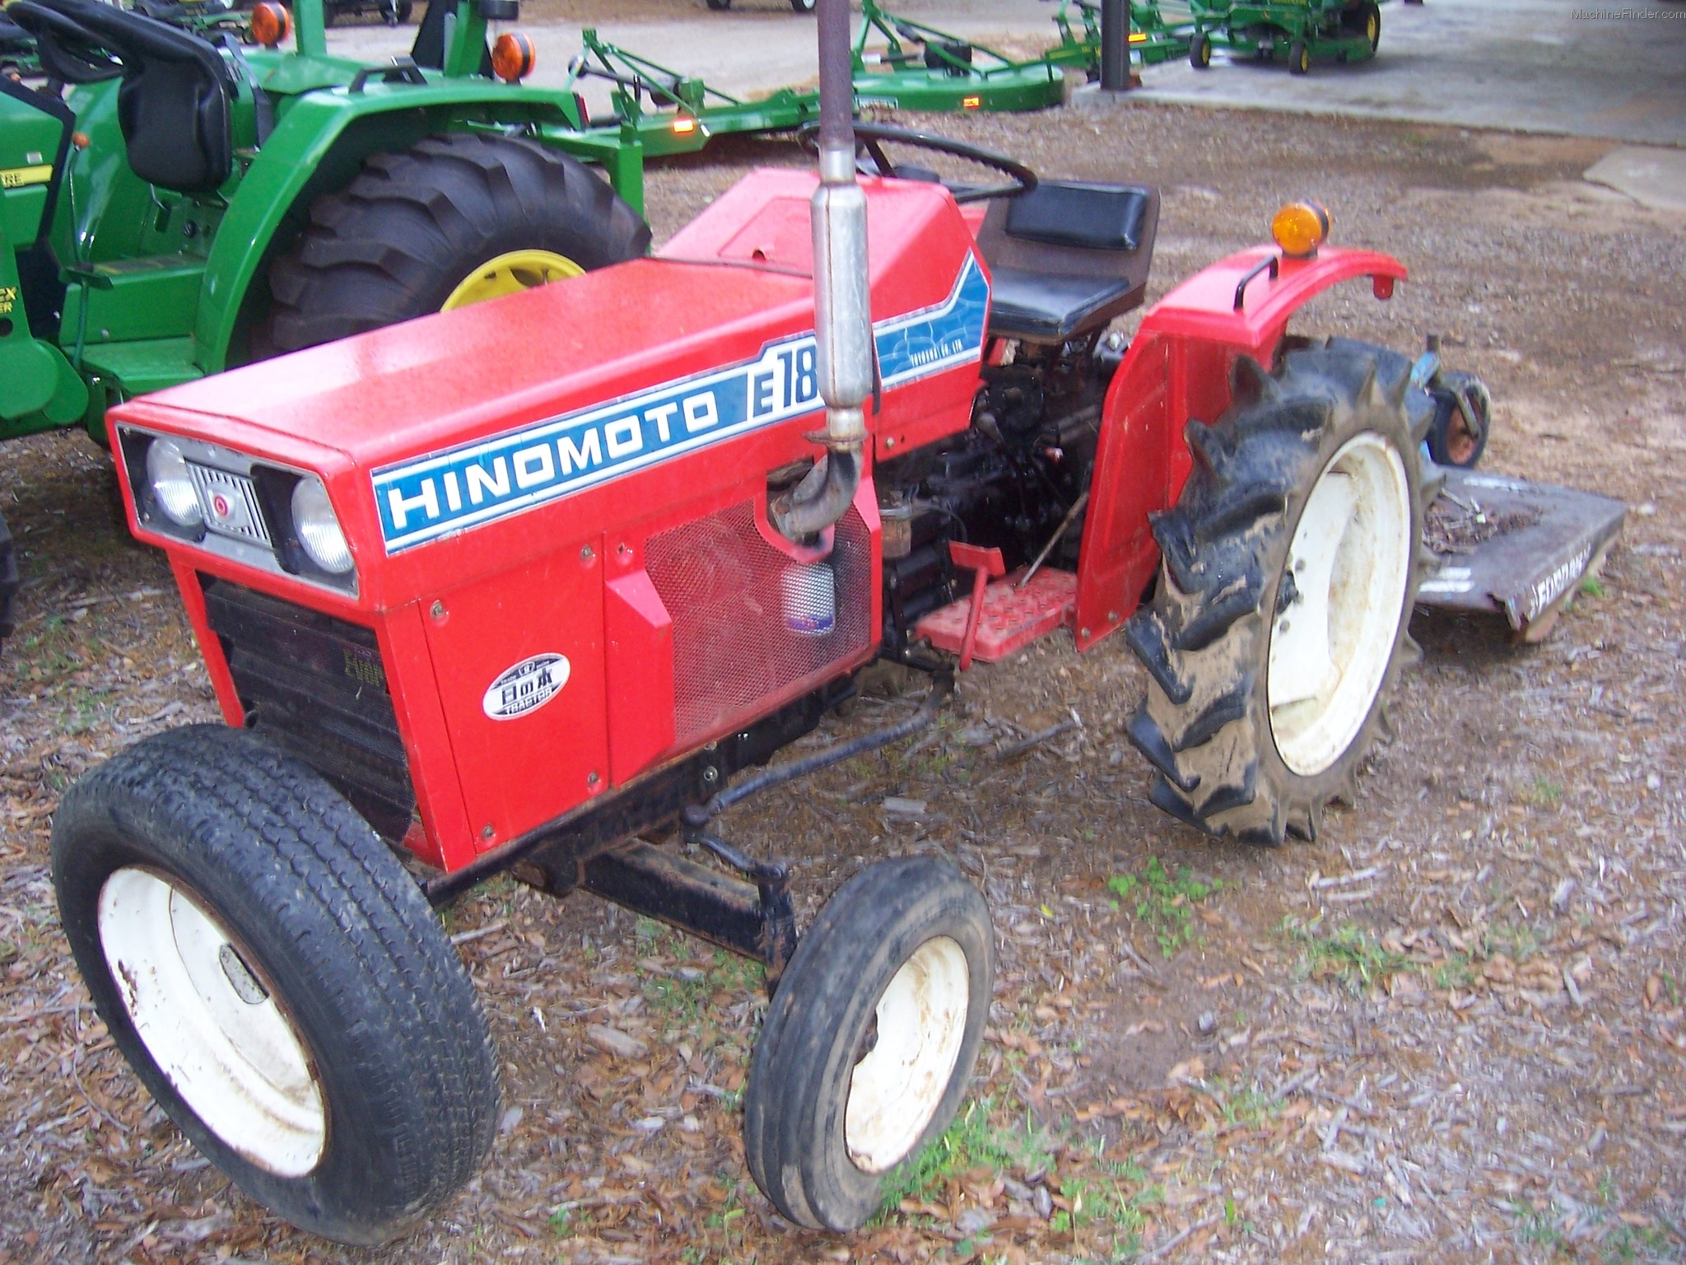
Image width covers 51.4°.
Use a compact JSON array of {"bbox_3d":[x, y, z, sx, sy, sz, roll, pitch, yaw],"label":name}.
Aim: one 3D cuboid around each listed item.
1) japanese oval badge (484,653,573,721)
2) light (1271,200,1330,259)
[{"bbox_3d":[-0.389,0.067,2.167,0.005,0.070,0.145,14,26,36],"label":"japanese oval badge"},{"bbox_3d":[0.832,-0.733,3.190,0.096,0.106,0.060,14,26,36],"label":"light"}]

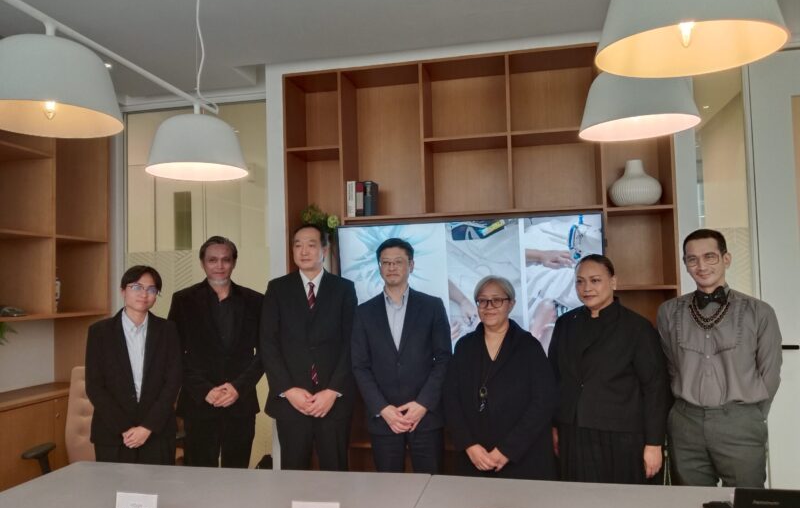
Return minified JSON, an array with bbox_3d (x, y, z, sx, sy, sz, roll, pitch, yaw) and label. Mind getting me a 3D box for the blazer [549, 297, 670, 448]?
[{"bbox_3d":[0.902,0.502,2.600,0.500,0.605,0.330,-3,-3,29],"label":"blazer"}]

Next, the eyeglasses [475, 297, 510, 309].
[{"bbox_3d":[0.404,0.206,2.563,0.134,0.043,0.140,-4,-3,25],"label":"eyeglasses"}]

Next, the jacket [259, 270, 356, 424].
[{"bbox_3d":[-0.436,0.441,2.880,0.460,0.720,0.300,-2,-3,2],"label":"jacket"}]

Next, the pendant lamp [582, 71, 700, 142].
[{"bbox_3d":[0.778,-0.517,1.978,0.365,0.223,0.365,-2,-3,0],"label":"pendant lamp"}]

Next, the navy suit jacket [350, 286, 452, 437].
[{"bbox_3d":[0.002,0.515,2.880,0.480,0.665,0.310,-2,-3,3],"label":"navy suit jacket"}]

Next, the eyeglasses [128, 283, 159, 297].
[{"bbox_3d":[-1.229,0.165,2.840,0.142,0.045,0.140,8,3,-30],"label":"eyeglasses"}]

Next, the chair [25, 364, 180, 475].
[{"bbox_3d":[-1.567,1.162,3.230,0.690,1.070,0.650,-1,-3,-6],"label":"chair"}]

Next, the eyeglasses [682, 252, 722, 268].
[{"bbox_3d":[1.214,0.022,2.385,0.137,0.043,0.140,-9,-6,38],"label":"eyeglasses"}]

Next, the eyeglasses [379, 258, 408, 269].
[{"bbox_3d":[-0.014,0.045,2.797,0.138,0.042,0.140,-6,-4,17],"label":"eyeglasses"}]

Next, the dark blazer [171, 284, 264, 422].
[{"bbox_3d":[-0.910,0.471,2.980,0.475,0.670,0.310,0,-3,-21],"label":"dark blazer"}]

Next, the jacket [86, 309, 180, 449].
[{"bbox_3d":[-1.284,0.591,2.900,0.460,0.625,0.300,0,-3,-26],"label":"jacket"}]

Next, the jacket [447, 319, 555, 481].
[{"bbox_3d":[0.426,0.637,2.550,0.470,0.710,0.320,-3,-3,16],"label":"jacket"}]

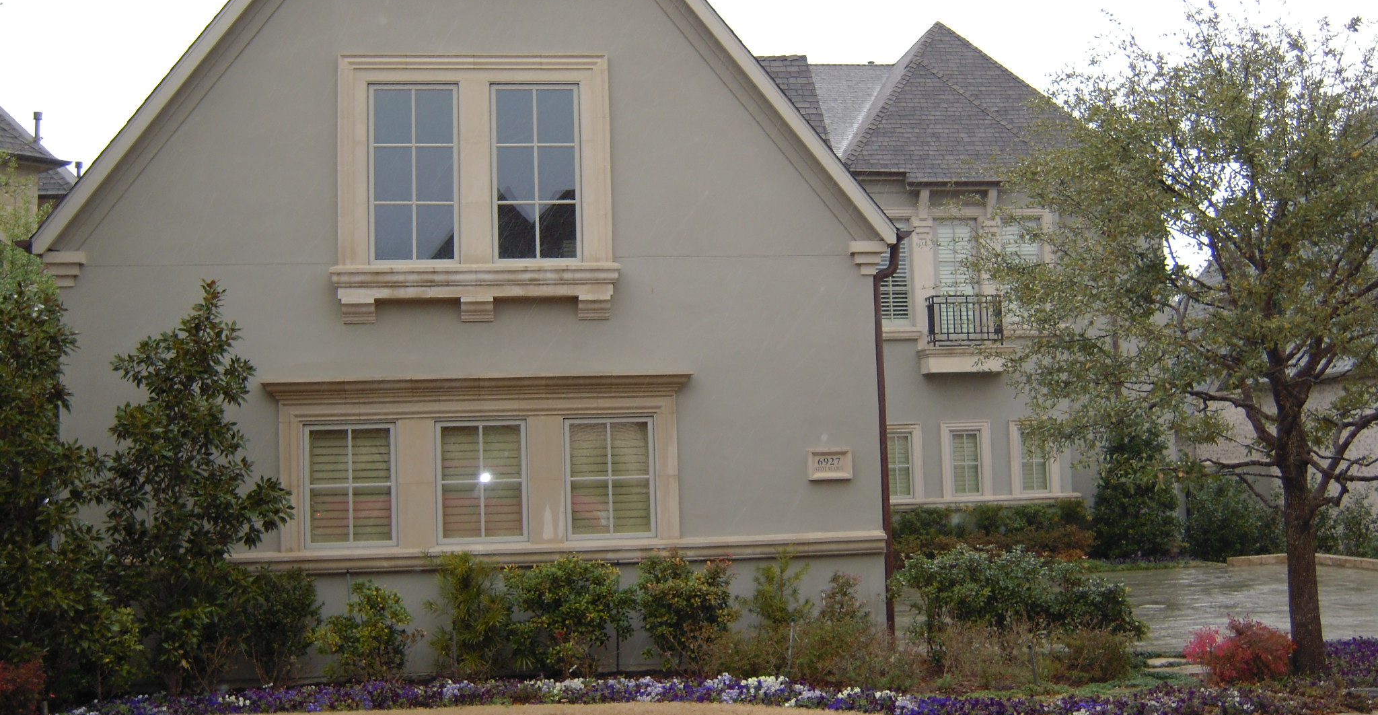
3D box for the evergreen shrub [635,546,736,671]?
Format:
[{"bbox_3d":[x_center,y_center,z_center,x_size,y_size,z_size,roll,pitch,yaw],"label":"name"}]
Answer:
[{"bbox_3d":[-0.044,2.393,15.419,0.962,1.148,0.900,-1,-4,-7],"label":"evergreen shrub"}]

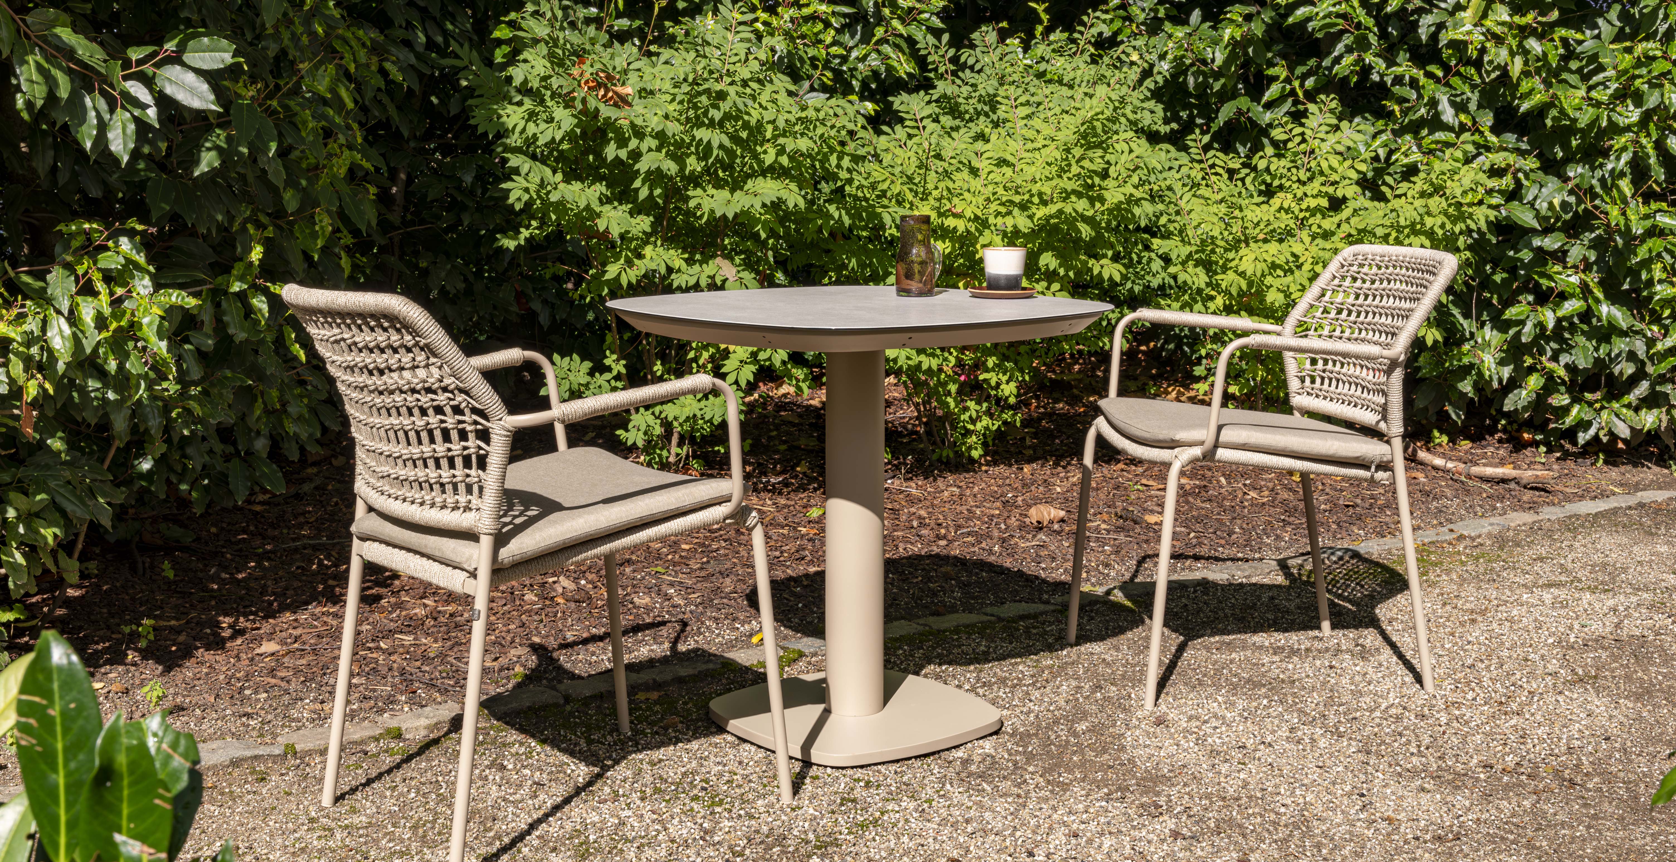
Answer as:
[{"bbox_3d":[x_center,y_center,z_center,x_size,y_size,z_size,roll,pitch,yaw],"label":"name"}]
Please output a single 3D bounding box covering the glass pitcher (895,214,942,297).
[{"bbox_3d":[0.152,-0.328,3.482,0.088,0.148,0.073,-2,9,-15],"label":"glass pitcher"}]

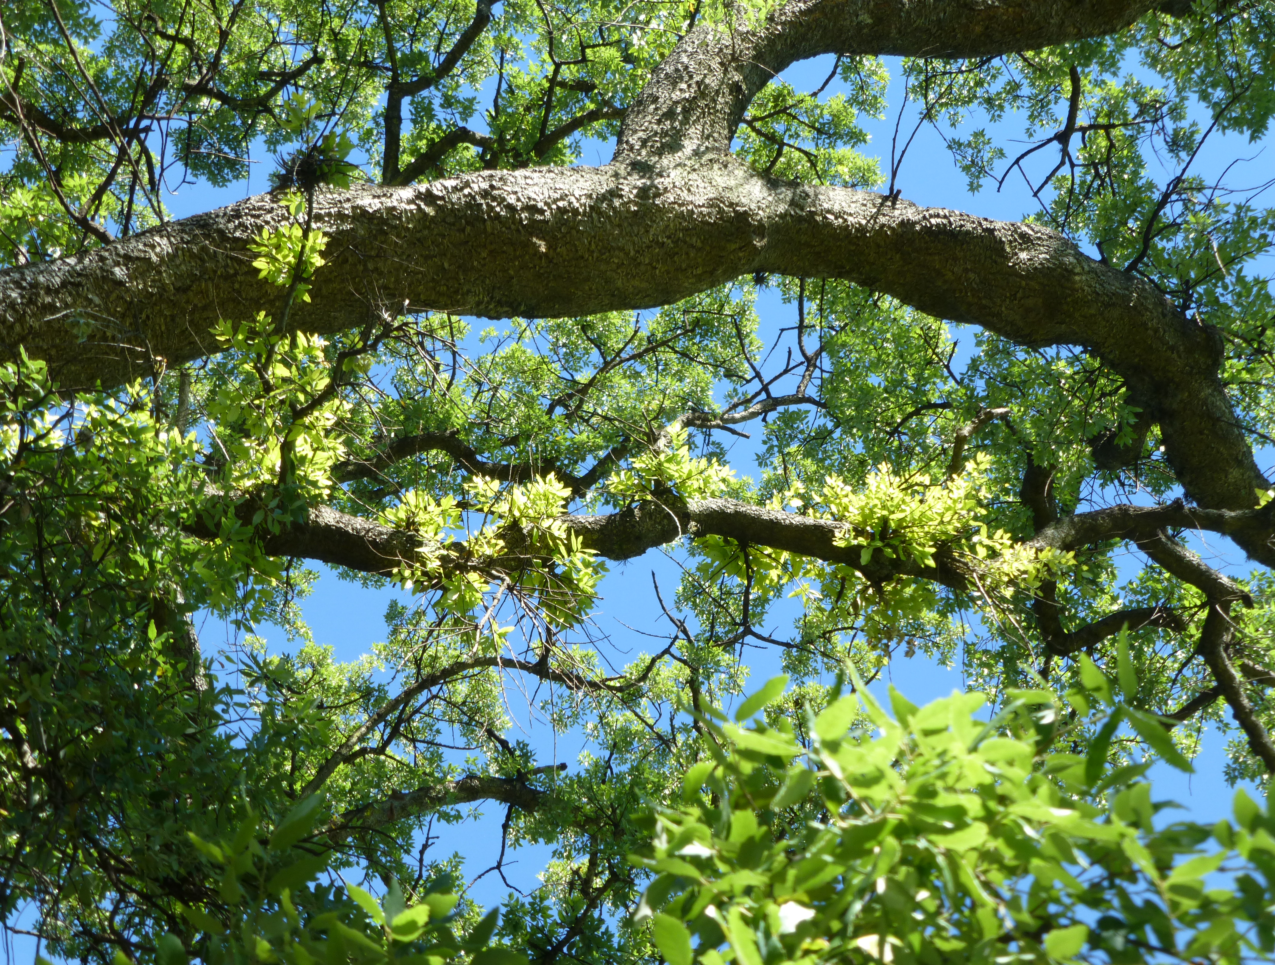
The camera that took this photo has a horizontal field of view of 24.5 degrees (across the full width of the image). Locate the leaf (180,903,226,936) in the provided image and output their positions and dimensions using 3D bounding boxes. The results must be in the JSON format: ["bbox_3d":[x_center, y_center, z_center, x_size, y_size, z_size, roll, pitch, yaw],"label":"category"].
[{"bbox_3d":[-0.400,0.403,2.700,0.051,0.016,0.020,36,-12,-2],"label":"leaf"}]

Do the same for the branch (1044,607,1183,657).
[{"bbox_3d":[1.550,0.483,9.500,0.452,0.130,0.130,-10,-37,0],"label":"branch"}]

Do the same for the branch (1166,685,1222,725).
[{"bbox_3d":[1.707,0.681,9.000,0.201,0.052,0.070,-34,-9,7],"label":"branch"}]

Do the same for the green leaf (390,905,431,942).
[{"bbox_3d":[-0.233,0.450,3.000,0.046,0.018,0.030,-34,-75,-13],"label":"green leaf"}]

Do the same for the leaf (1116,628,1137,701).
[{"bbox_3d":[0.500,0.186,3.000,0.021,0.078,0.014,-4,-14,1],"label":"leaf"}]

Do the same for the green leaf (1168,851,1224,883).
[{"bbox_3d":[0.493,0.340,2.600,0.054,0.019,0.020,-25,-11,7],"label":"green leaf"}]

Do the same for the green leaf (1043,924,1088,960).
[{"bbox_3d":[0.381,0.405,2.600,0.044,0.028,0.020,-30,-12,3],"label":"green leaf"}]

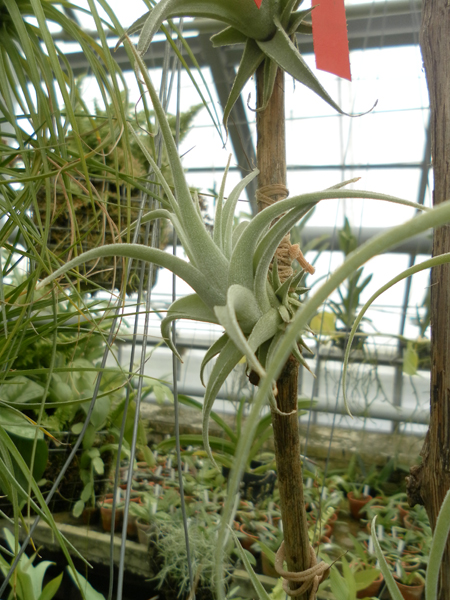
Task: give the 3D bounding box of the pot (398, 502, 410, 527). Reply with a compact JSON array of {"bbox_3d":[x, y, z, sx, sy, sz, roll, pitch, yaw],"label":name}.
[{"bbox_3d":[0.689,0.809,1.802,0.093,0.081,0.093,3,3,0],"label":"pot"}]

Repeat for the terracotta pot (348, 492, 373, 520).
[{"bbox_3d":[0.514,0.795,1.862,0.093,0.081,0.093,3,3,0],"label":"terracotta pot"}]

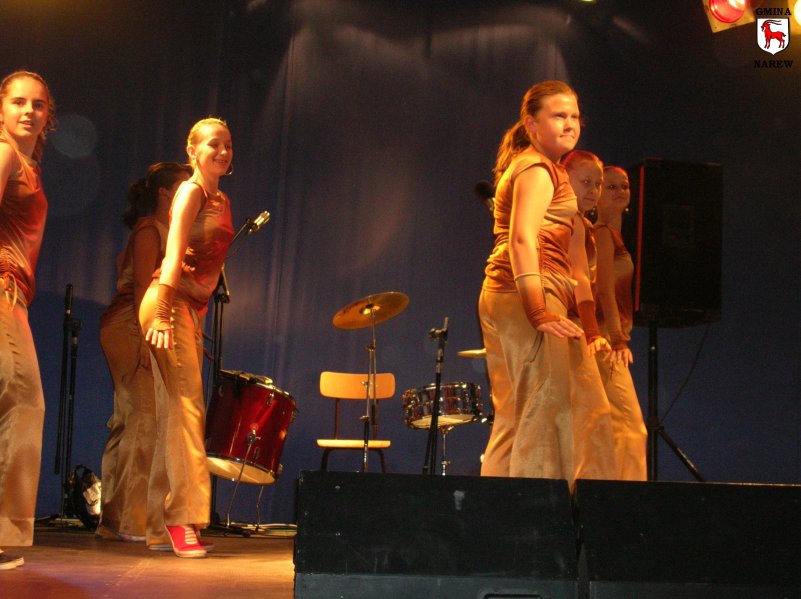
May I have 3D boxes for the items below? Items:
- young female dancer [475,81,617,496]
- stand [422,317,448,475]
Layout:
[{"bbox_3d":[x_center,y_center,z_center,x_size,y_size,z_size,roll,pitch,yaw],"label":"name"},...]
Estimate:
[{"bbox_3d":[0.431,0.103,4.665,0.380,1.652,0.470,-2,-7,28],"label":"young female dancer"},{"bbox_3d":[0.163,0.614,6.823,0.500,1.060,0.500,1,-6,0],"label":"stand"}]

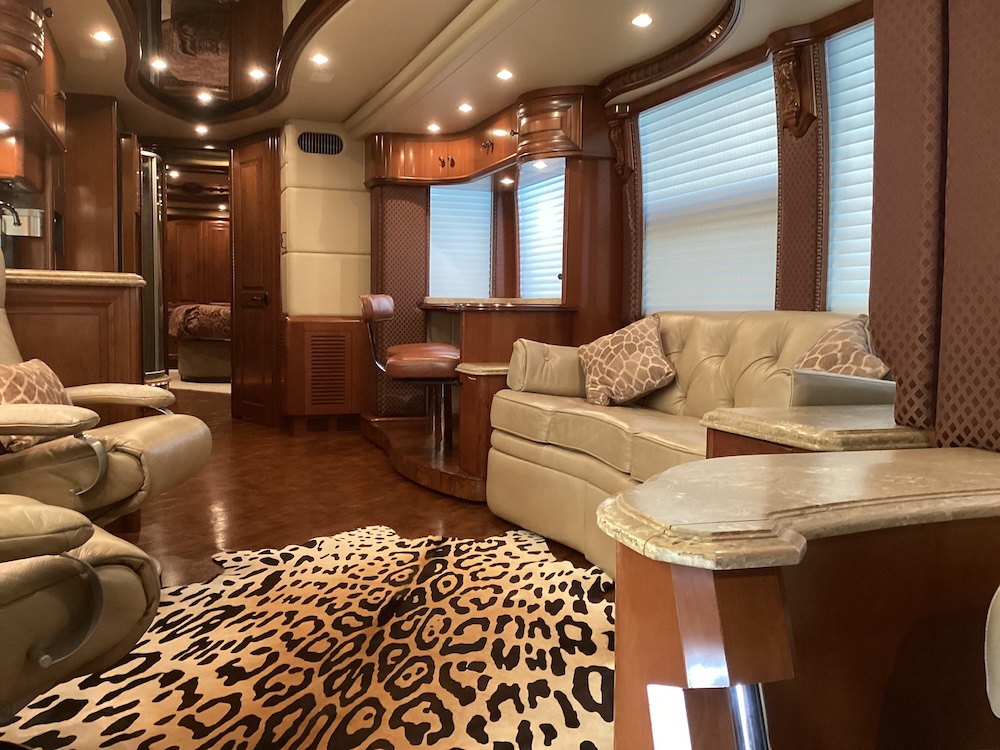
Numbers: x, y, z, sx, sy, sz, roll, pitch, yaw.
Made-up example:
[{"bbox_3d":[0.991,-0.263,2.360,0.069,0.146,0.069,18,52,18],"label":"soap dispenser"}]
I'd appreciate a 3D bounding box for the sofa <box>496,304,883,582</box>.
[{"bbox_3d":[0.576,0.172,3.161,0.840,0.816,1.840,-1,4,-20],"label":"sofa"}]

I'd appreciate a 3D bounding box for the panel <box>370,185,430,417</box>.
[{"bbox_3d":[-0.649,-0.473,5.822,0.380,1.490,0.040,-1,4,-20],"label":"panel"}]

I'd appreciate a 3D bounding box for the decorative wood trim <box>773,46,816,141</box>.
[{"bbox_3d":[0.974,-0.935,2.978,0.085,0.310,0.155,-1,4,-20],"label":"decorative wood trim"}]

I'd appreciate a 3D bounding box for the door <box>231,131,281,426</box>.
[{"bbox_3d":[-1.688,-0.628,6.136,0.050,1.930,0.690,-3,6,-43],"label":"door"}]

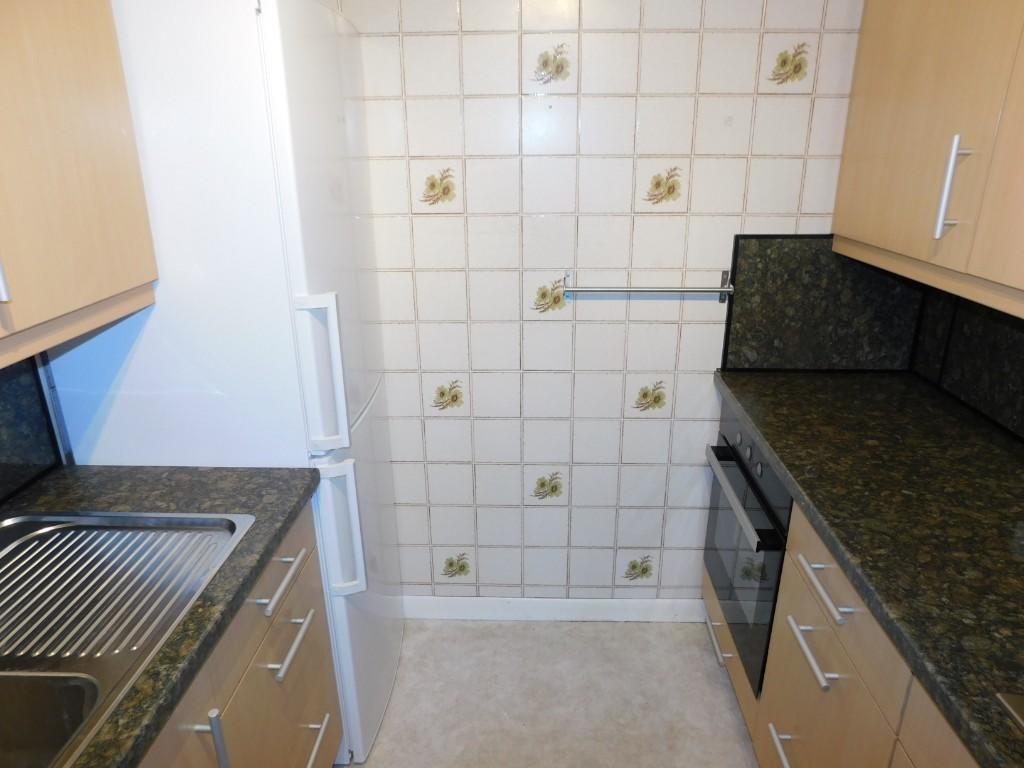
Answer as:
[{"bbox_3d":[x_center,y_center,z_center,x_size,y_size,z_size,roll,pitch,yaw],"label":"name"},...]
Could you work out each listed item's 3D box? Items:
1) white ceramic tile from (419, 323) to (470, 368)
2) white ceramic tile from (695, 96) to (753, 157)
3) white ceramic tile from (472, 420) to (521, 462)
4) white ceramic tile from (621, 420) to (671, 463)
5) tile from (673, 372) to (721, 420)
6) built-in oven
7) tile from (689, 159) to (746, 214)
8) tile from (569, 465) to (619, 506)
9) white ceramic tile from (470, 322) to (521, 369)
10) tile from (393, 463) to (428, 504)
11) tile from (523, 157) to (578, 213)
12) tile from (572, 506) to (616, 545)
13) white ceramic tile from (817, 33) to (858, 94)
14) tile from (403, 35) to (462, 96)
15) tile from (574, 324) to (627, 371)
[{"bbox_3d":[-0.201,-0.113,2.033,0.151,0.150,0.009,0,19,1],"label":"white ceramic tile"},{"bbox_3d":[0.557,-0.680,1.796,0.150,0.150,0.009,0,20,2],"label":"white ceramic tile"},{"bbox_3d":[-0.044,0.180,2.137,0.150,0.150,0.009,0,20,2],"label":"white ceramic tile"},{"bbox_3d":[0.413,0.178,2.104,0.150,0.150,0.010,0,19,2],"label":"white ceramic tile"},{"bbox_3d":[0.564,0.035,2.049,0.150,0.150,0.010,0,19,2],"label":"tile"},{"bbox_3d":[0.863,0.407,1.859,0.600,0.595,0.595,0,20,2],"label":"built-in oven"},{"bbox_3d":[0.563,-0.540,1.851,0.150,0.150,0.010,0,20,1],"label":"tile"},{"bbox_3d":[0.266,0.327,2.178,0.150,0.150,0.009,0,20,2],"label":"tile"},{"bbox_3d":[-0.047,-0.110,2.033,0.150,0.150,0.009,0,20,2],"label":"white ceramic tile"},{"bbox_3d":[-0.350,0.323,2.200,0.150,0.150,0.009,0,20,2],"label":"tile"},{"bbox_3d":[0.103,-0.544,1.871,0.150,0.150,0.009,0,20,2],"label":"tile"},{"bbox_3d":[0.267,0.470,2.230,0.150,0.150,0.009,0,20,2],"label":"tile"},{"bbox_3d":[0.871,-0.831,1.760,0.151,0.150,0.009,0,19,1],"label":"white ceramic tile"},{"bbox_3d":[-0.203,-0.825,1.768,0.150,0.150,0.009,0,20,2],"label":"tile"},{"bbox_3d":[0.258,-0.108,2.008,0.150,0.150,0.009,0,20,2],"label":"tile"}]

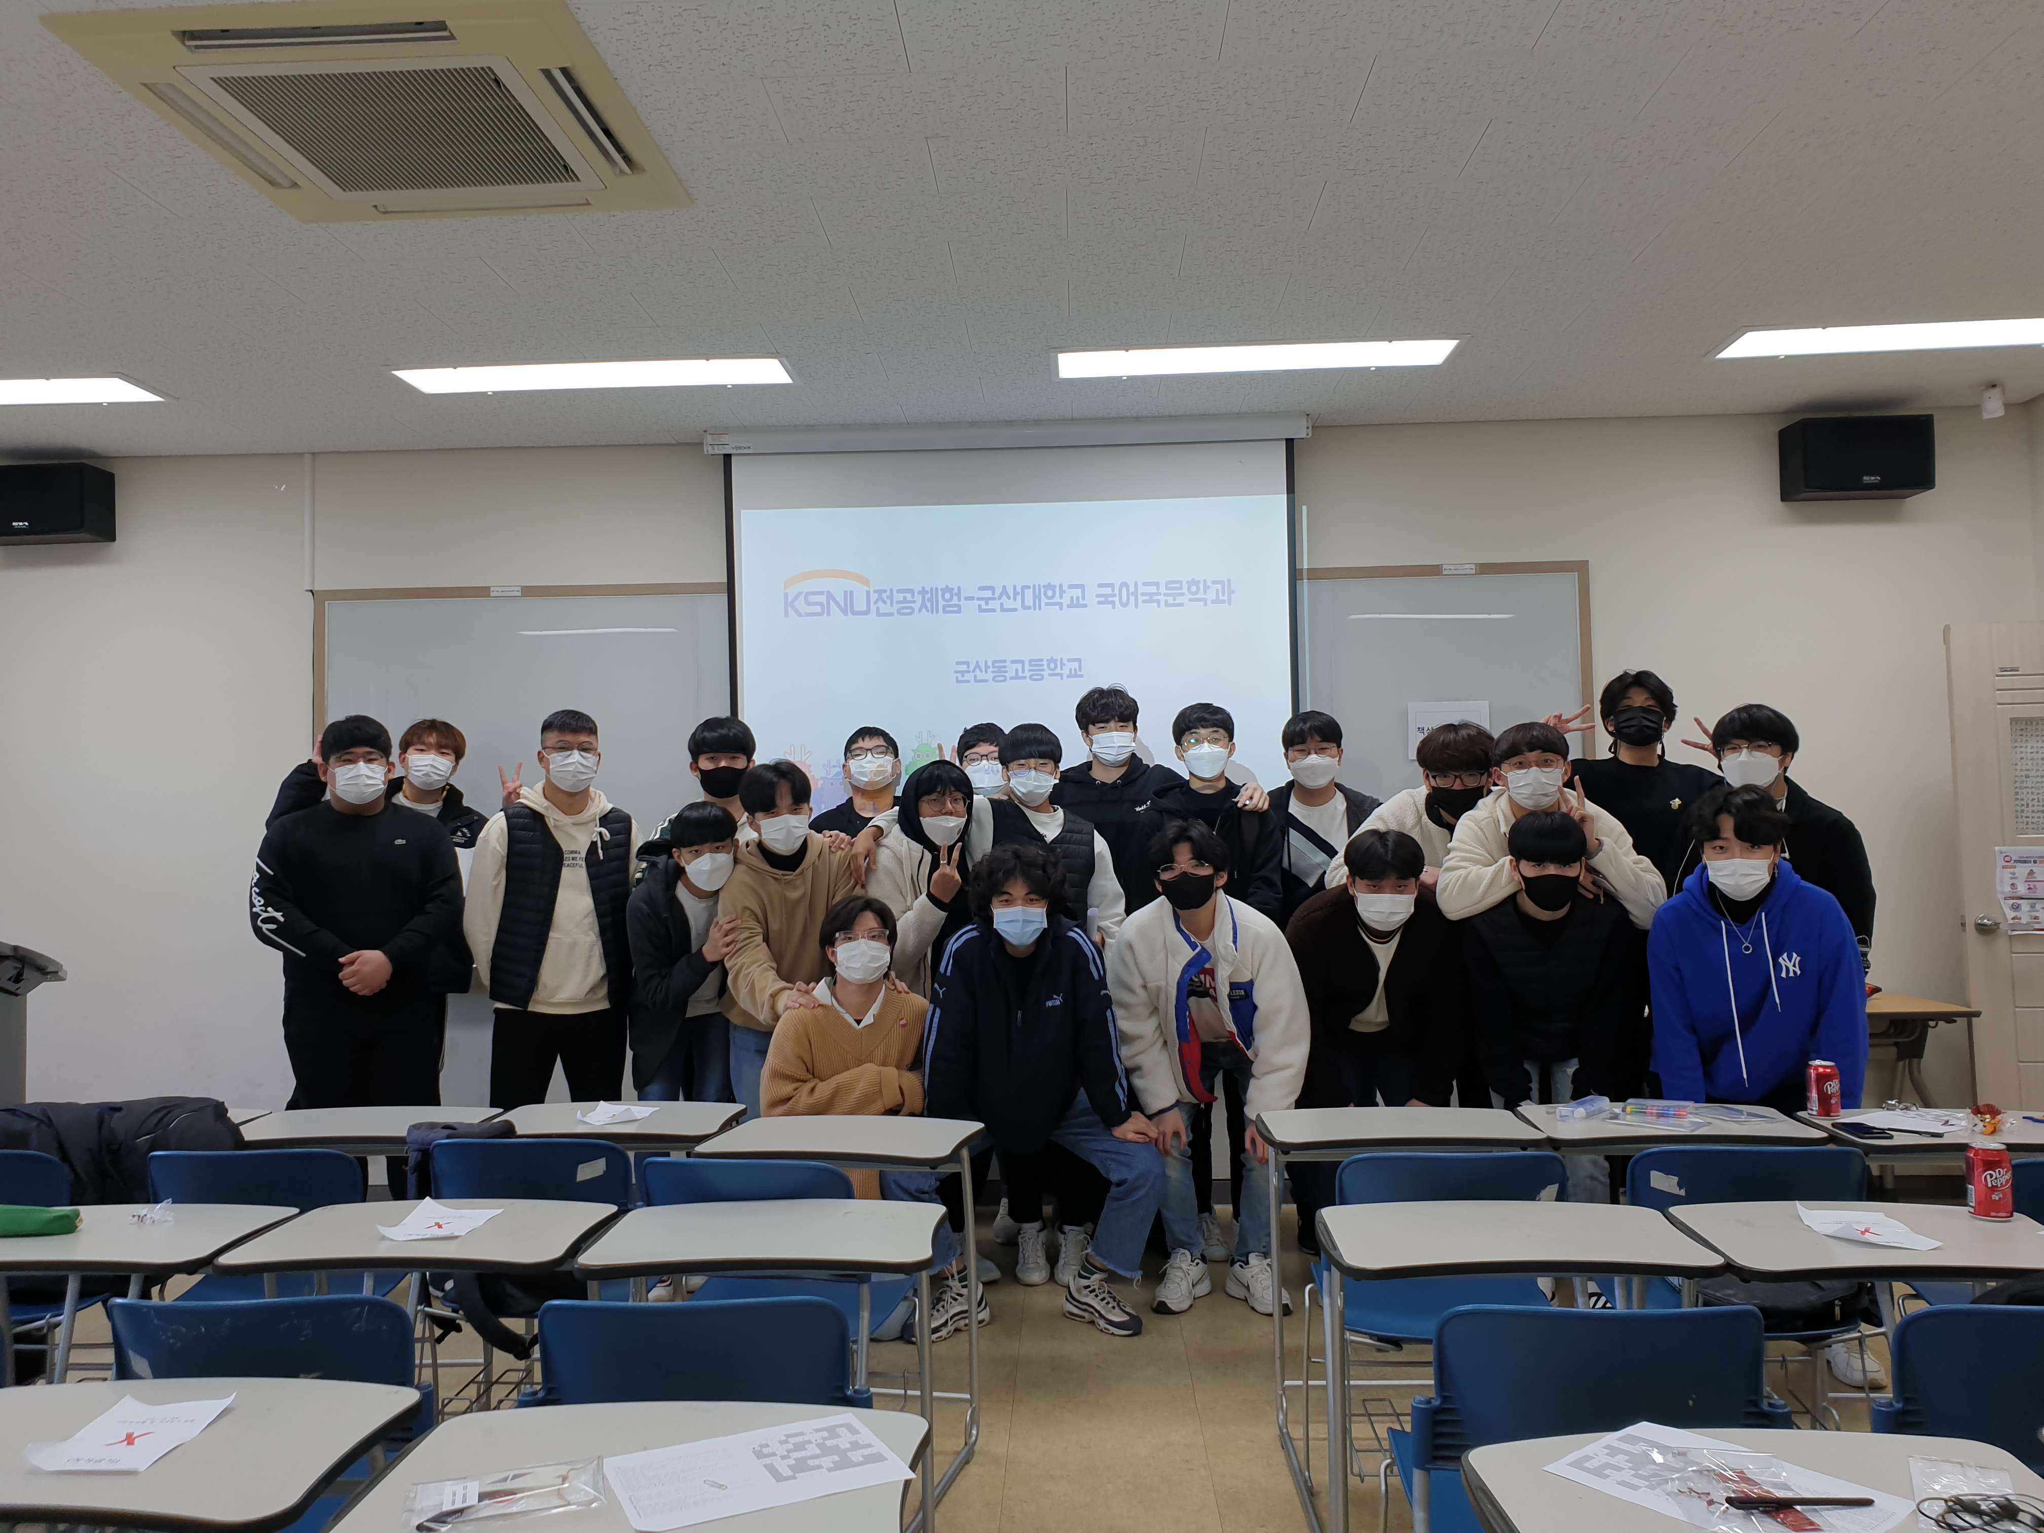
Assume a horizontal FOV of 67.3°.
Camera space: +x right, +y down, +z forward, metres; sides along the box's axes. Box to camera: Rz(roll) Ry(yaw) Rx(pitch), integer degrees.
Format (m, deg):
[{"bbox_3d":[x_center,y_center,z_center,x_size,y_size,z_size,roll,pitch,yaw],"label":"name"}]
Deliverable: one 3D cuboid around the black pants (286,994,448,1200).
[{"bbox_3d":[-1.853,1.112,4.318,0.430,0.960,0.300,-1,-1,-10],"label":"black pants"}]

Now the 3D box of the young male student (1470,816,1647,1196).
[{"bbox_3d":[1.450,0.831,4.166,0.490,1.430,0.560,-1,-1,5],"label":"young male student"}]

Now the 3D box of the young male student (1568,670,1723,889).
[{"bbox_3d":[1.995,0.620,4.889,0.510,1.861,0.340,-2,-2,14],"label":"young male student"}]

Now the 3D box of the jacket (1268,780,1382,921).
[{"bbox_3d":[0.979,0.379,5.100,0.500,0.660,0.300,-1,-2,0],"label":"jacket"}]

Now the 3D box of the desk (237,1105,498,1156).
[{"bbox_3d":[-1.596,1.231,3.757,0.590,0.720,0.400,-1,-2,3],"label":"desk"}]

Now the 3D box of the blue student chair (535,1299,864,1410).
[{"bbox_3d":[-0.445,1.151,2.389,0.490,0.785,0.520,-1,-1,2],"label":"blue student chair"}]

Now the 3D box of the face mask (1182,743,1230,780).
[{"bbox_3d":[0.604,-0.016,5.030,0.155,0.120,0.090,-2,-2,6],"label":"face mask"}]

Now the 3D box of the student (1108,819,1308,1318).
[{"bbox_3d":[0.548,0.862,4.559,0.570,1.417,0.680,-1,-2,5],"label":"student"}]

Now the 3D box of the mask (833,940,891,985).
[{"bbox_3d":[-0.442,0.539,4.252,0.155,0.122,0.080,-1,-2,-8],"label":"mask"}]

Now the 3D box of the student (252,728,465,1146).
[{"bbox_3d":[-1.963,0.736,4.566,0.590,1.779,0.370,-1,-2,-16],"label":"student"}]

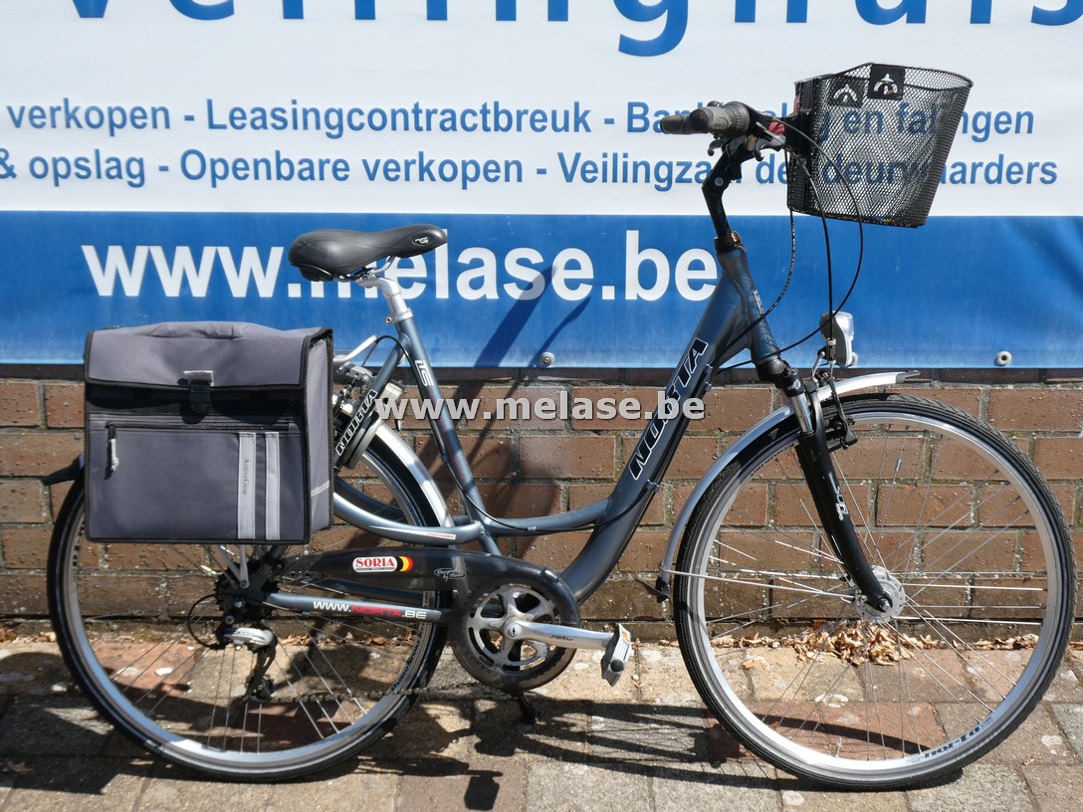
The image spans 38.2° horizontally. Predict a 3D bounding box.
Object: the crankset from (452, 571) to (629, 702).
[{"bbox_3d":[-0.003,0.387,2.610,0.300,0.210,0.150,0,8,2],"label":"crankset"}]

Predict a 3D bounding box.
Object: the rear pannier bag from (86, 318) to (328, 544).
[{"bbox_3d":[-0.536,0.036,2.550,0.345,0.335,0.165,1,8,4],"label":"rear pannier bag"}]

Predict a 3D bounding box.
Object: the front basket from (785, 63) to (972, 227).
[{"bbox_3d":[0.555,-0.429,2.590,0.285,0.250,0.335,6,8,0],"label":"front basket"}]

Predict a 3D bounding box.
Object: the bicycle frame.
[{"bbox_3d":[0.062,-0.031,2.648,1.075,0.840,0.160,0,8,0],"label":"bicycle frame"}]

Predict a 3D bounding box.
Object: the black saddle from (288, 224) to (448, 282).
[{"bbox_3d":[-0.292,-0.258,2.628,0.268,0.095,0.190,-2,7,2],"label":"black saddle"}]

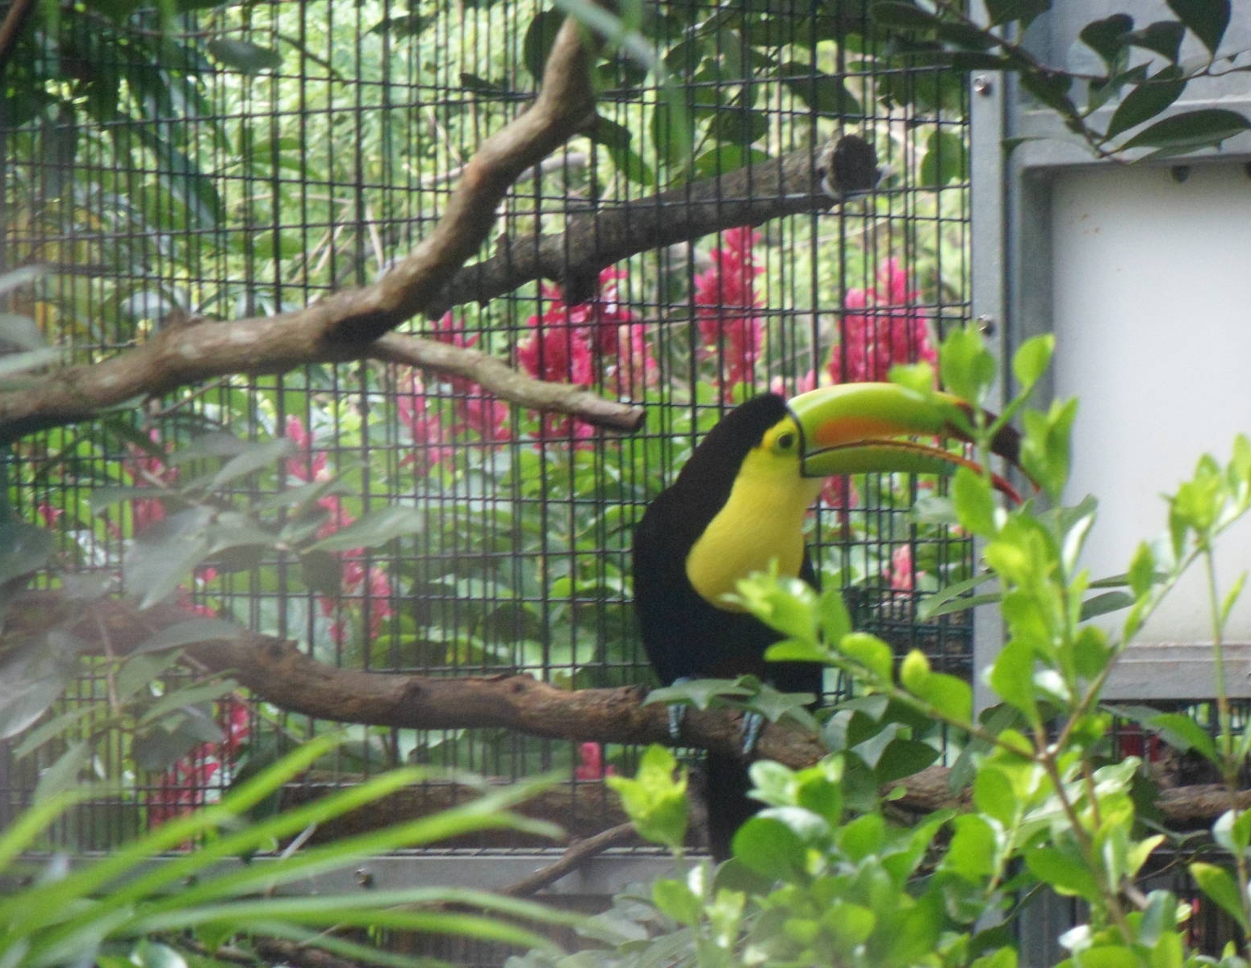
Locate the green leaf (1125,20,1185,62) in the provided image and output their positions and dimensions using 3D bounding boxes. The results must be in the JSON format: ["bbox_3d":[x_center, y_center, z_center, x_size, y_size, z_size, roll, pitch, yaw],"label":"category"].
[{"bbox_3d":[0.316,-0.264,6.000,0.035,0.026,0.020,6,0,0],"label":"green leaf"}]

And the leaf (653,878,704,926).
[{"bbox_3d":[0.025,0.203,4.900,0.020,0.027,0.012,-45,0,-8],"label":"leaf"}]

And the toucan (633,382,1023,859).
[{"bbox_3d":[0.113,0.084,5.620,0.210,0.280,0.115,-1,-2,30],"label":"toucan"}]

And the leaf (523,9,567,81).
[{"bbox_3d":[-0.054,-0.312,7.150,0.038,0.054,0.015,6,0,0],"label":"leaf"}]

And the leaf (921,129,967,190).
[{"bbox_3d":[0.221,-0.226,7.000,0.031,0.042,0.014,6,0,0],"label":"leaf"}]

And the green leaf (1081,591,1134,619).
[{"bbox_3d":[0.276,0.070,5.800,0.038,0.010,0.022,-9,37,-2],"label":"green leaf"}]

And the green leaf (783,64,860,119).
[{"bbox_3d":[0.138,-0.278,7.150,0.068,0.030,0.016,30,0,0],"label":"green leaf"}]

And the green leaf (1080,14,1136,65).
[{"bbox_3d":[0.288,-0.264,6.000,0.029,0.036,0.020,17,0,0],"label":"green leaf"}]

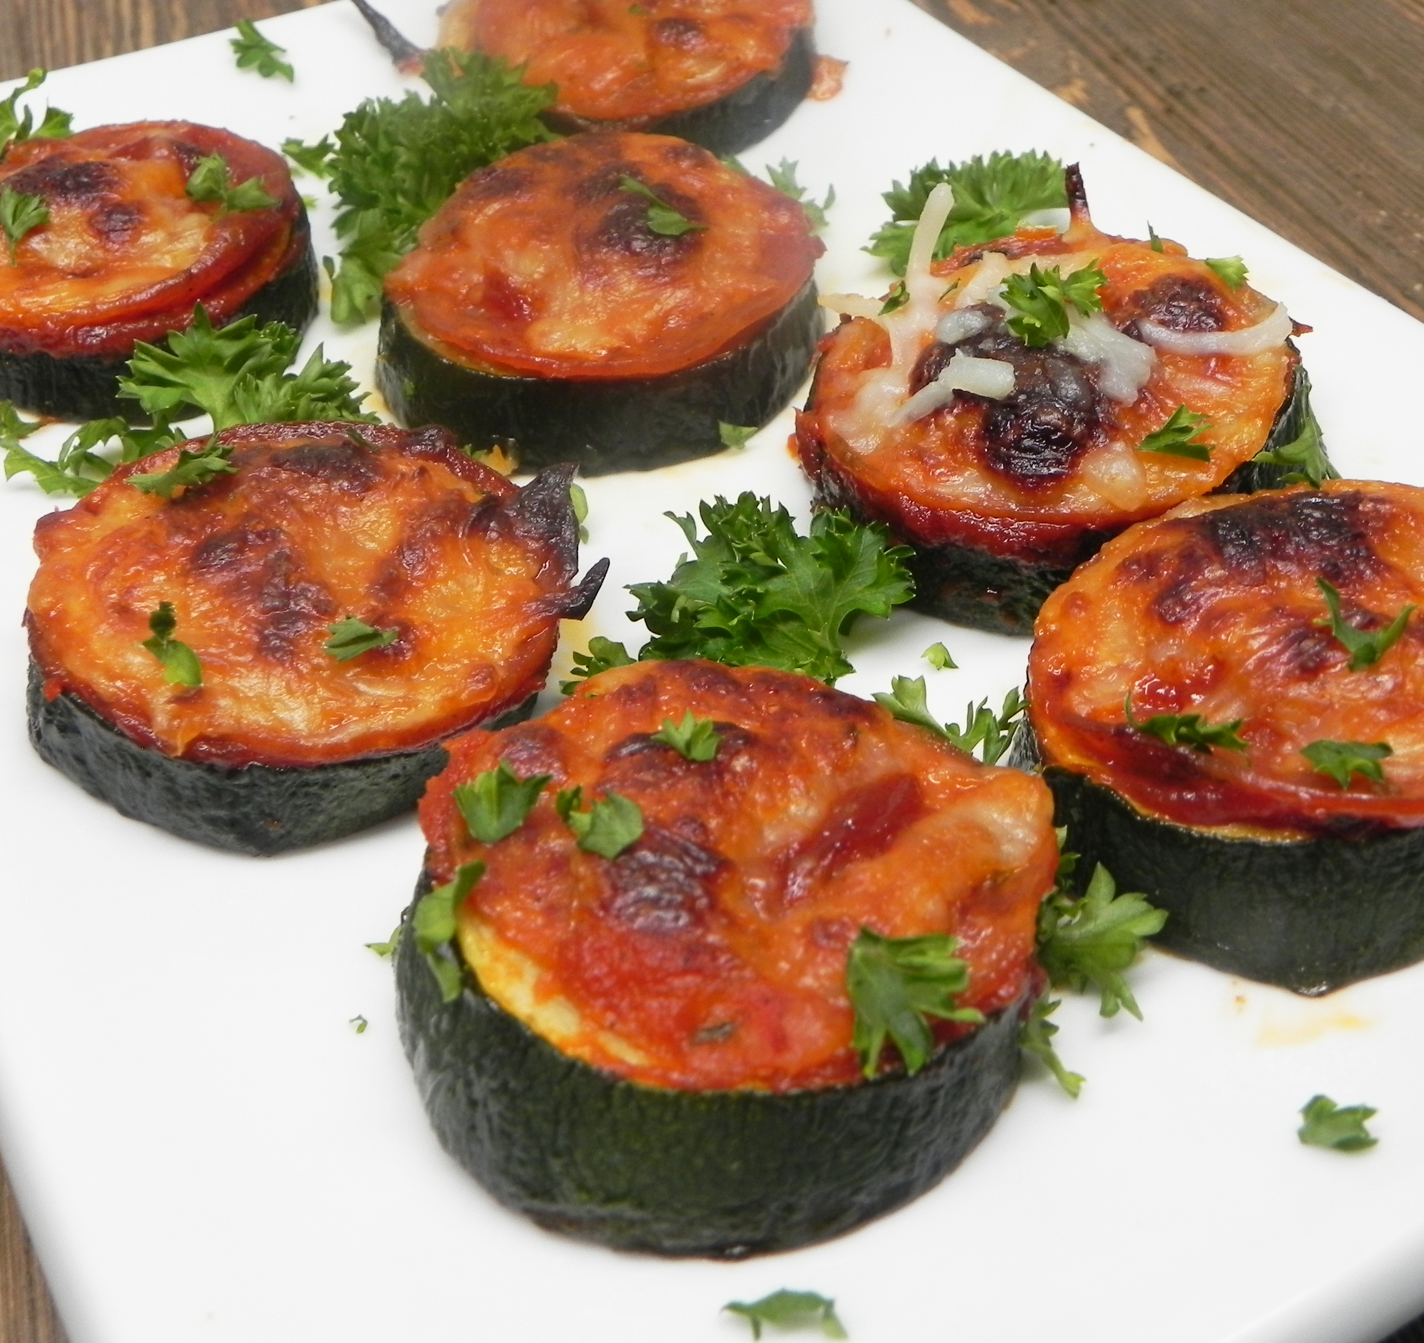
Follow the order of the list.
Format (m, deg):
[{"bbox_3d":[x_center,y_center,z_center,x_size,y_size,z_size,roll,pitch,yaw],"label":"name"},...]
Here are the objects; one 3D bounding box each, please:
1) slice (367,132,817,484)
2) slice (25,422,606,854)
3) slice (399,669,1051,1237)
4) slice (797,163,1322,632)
[{"bbox_3d":[-0.015,-0.051,0.257,0.059,0.019,0.059,0,41,0],"label":"slice"},{"bbox_3d":[-0.044,-0.006,0.206,0.056,0.016,0.054,0,41,0],"label":"slice"},{"bbox_3d":[0.001,0.023,0.167,0.054,0.022,0.051,0,41,0],"label":"slice"},{"bbox_3d":[0.042,-0.033,0.236,0.061,0.018,0.062,0,41,0],"label":"slice"}]

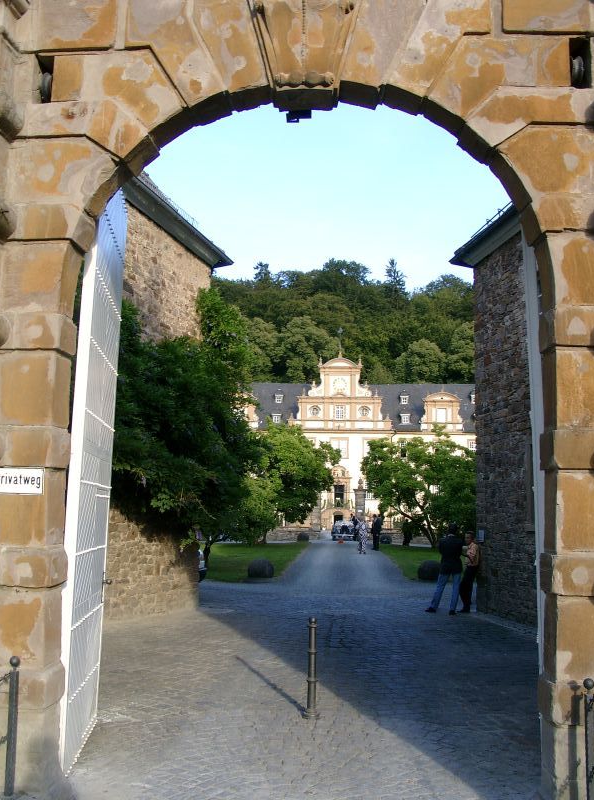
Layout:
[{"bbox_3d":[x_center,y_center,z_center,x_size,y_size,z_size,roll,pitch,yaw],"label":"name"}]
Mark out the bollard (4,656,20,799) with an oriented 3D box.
[{"bbox_3d":[-1.868,2.143,5.150,0.075,0.865,0.075,1,-9,0],"label":"bollard"}]

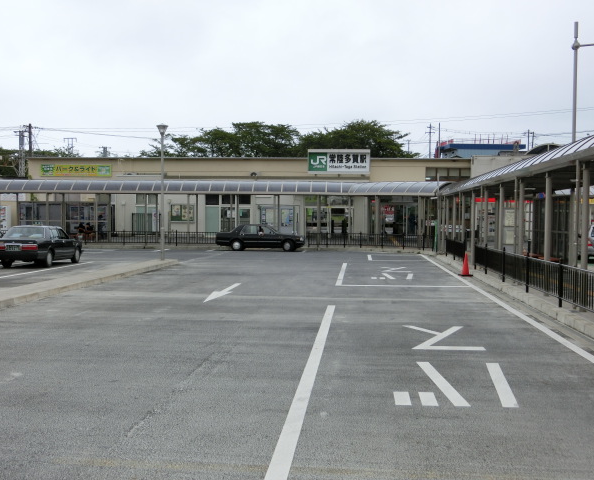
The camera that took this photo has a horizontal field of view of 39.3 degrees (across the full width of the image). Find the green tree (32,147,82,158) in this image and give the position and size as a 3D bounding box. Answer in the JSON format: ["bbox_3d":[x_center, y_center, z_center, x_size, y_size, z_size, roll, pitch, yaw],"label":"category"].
[{"bbox_3d":[-22.226,-4.475,76.892,4.630,7.980,4.800,1,2,4],"label":"green tree"}]

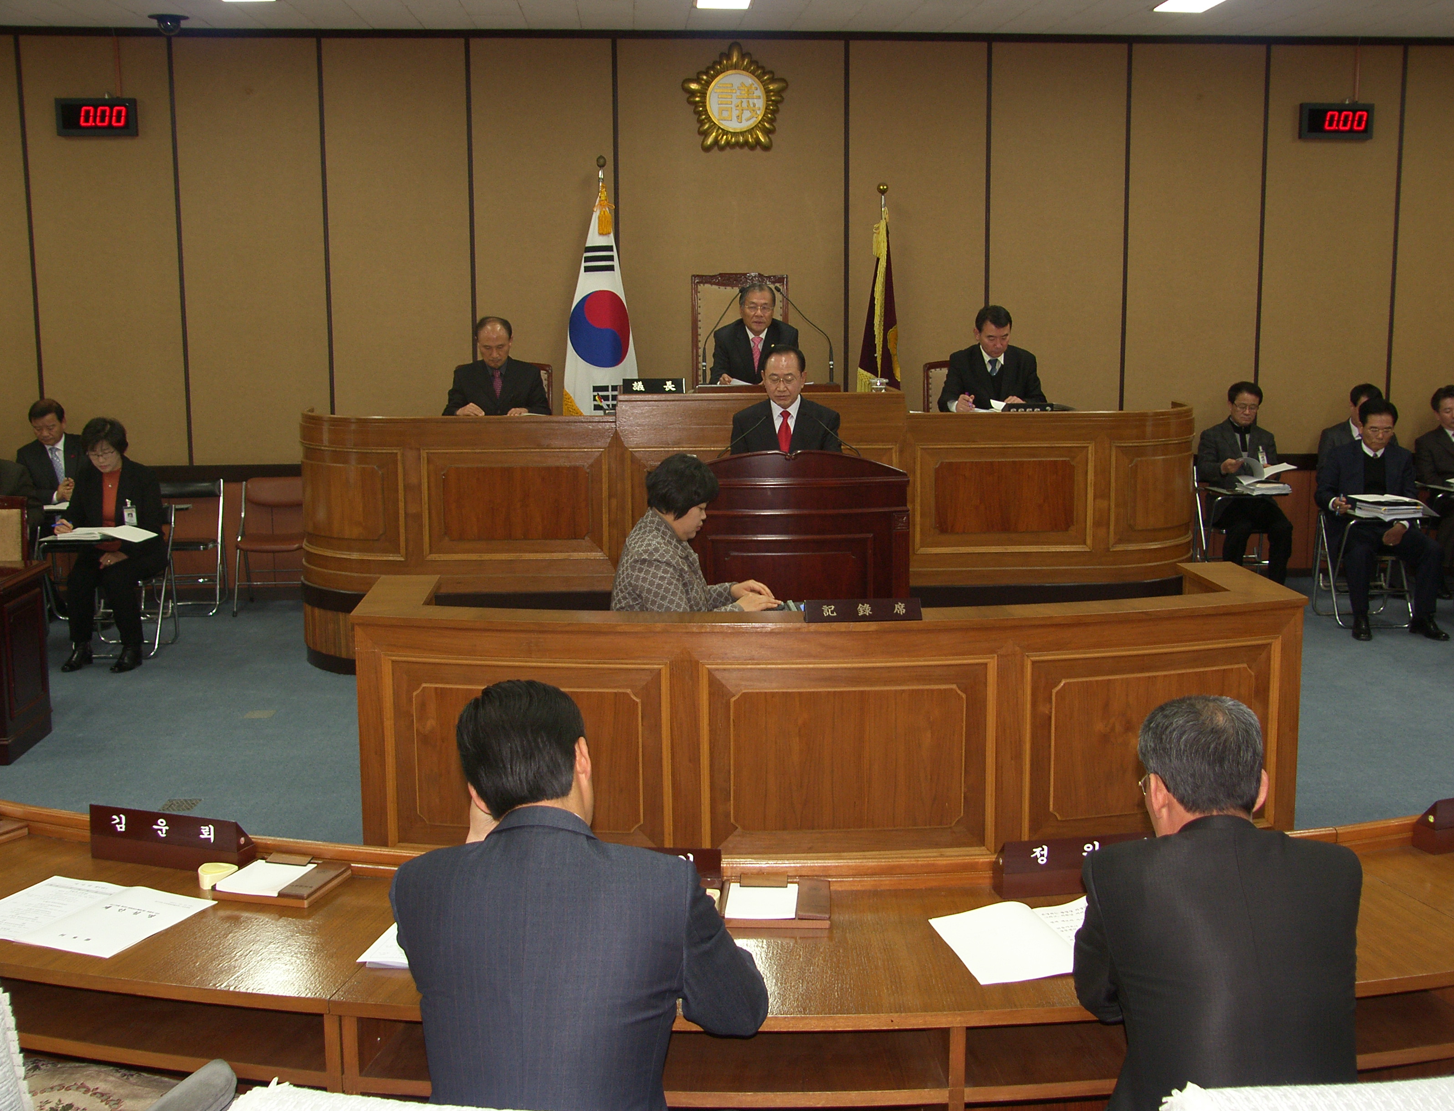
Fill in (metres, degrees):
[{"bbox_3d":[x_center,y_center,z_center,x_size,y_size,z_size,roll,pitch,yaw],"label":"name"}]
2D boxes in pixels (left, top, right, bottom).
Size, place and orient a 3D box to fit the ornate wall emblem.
[{"bbox_3d":[0.049,-2.763,10.308,0.640,0.640,0.080,-1,8,-4],"label":"ornate wall emblem"}]

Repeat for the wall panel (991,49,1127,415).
[{"bbox_3d":[2.043,-1.871,10.609,0.840,2.500,0.040,-1,8,-4],"label":"wall panel"}]

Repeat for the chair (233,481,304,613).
[{"bbox_3d":[-2.658,-0.069,10.179,0.470,0.780,0.520,-1,8,-4],"label":"chair"}]

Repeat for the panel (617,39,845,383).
[{"bbox_3d":[0.033,-1.850,10.502,1.380,2.540,0.050,-1,8,-4],"label":"panel"}]

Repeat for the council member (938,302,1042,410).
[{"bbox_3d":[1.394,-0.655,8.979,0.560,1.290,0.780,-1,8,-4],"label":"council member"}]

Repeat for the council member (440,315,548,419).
[{"bbox_3d":[-1.198,-0.598,8.996,0.580,1.300,0.720,-1,8,-4],"label":"council member"}]

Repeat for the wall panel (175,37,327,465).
[{"bbox_3d":[-2.834,-1.795,10.244,0.840,2.520,0.040,-1,8,-4],"label":"wall panel"}]

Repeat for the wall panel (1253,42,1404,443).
[{"bbox_3d":[3.787,-1.902,10.761,0.840,2.540,0.050,-1,8,-4],"label":"wall panel"}]

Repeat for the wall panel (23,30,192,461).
[{"bbox_3d":[-3.720,-1.798,10.242,0.840,2.540,0.050,-1,8,-4],"label":"wall panel"}]

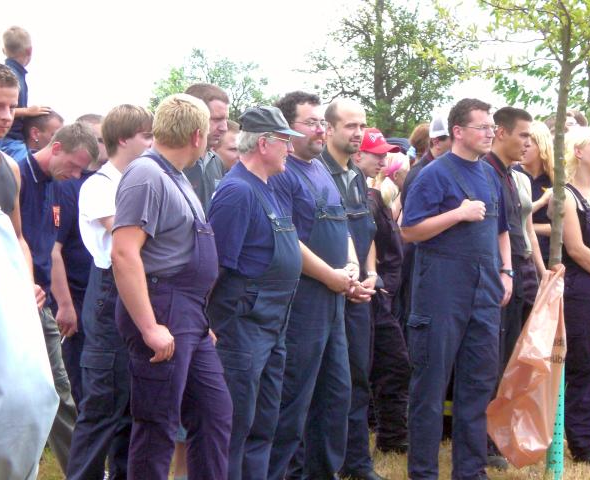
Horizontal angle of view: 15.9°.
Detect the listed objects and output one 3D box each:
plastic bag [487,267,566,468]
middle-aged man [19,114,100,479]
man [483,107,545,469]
[{"bbox_3d":[1.032,0.569,9.400,0.370,0.900,0.270,0,2,-11],"label":"plastic bag"},{"bbox_3d":[-1.091,0.317,9.600,0.420,1.720,0.520,2,3,37],"label":"middle-aged man"},{"bbox_3d":[1.044,0.234,10.400,0.370,1.790,0.520,1,2,30],"label":"man"}]

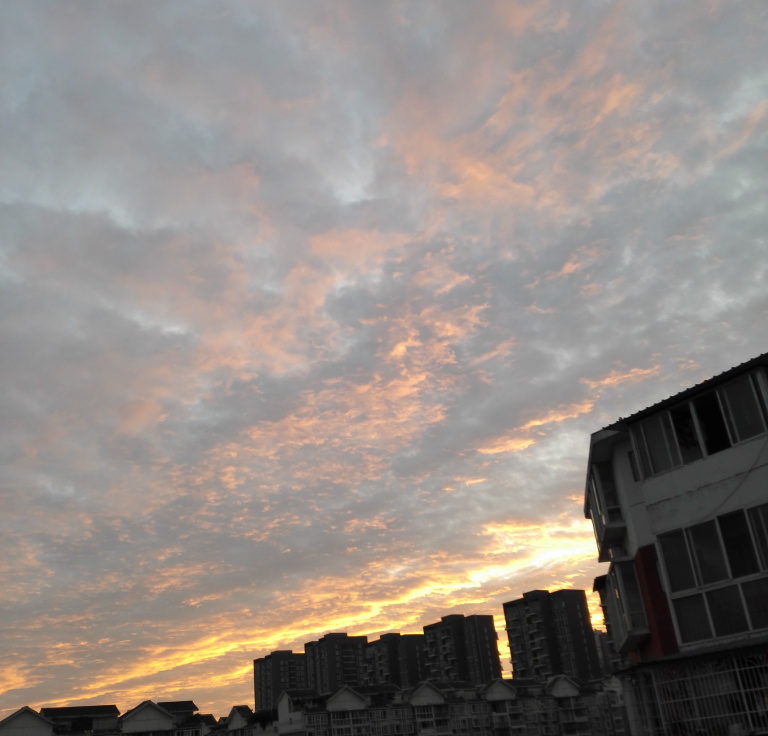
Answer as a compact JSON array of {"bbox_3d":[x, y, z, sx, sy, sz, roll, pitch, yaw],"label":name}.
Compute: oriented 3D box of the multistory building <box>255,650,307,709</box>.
[{"bbox_3d":[-54.611,190.528,455.472,26.500,66.000,16.500,10,-30,-31],"label":"multistory building"}]

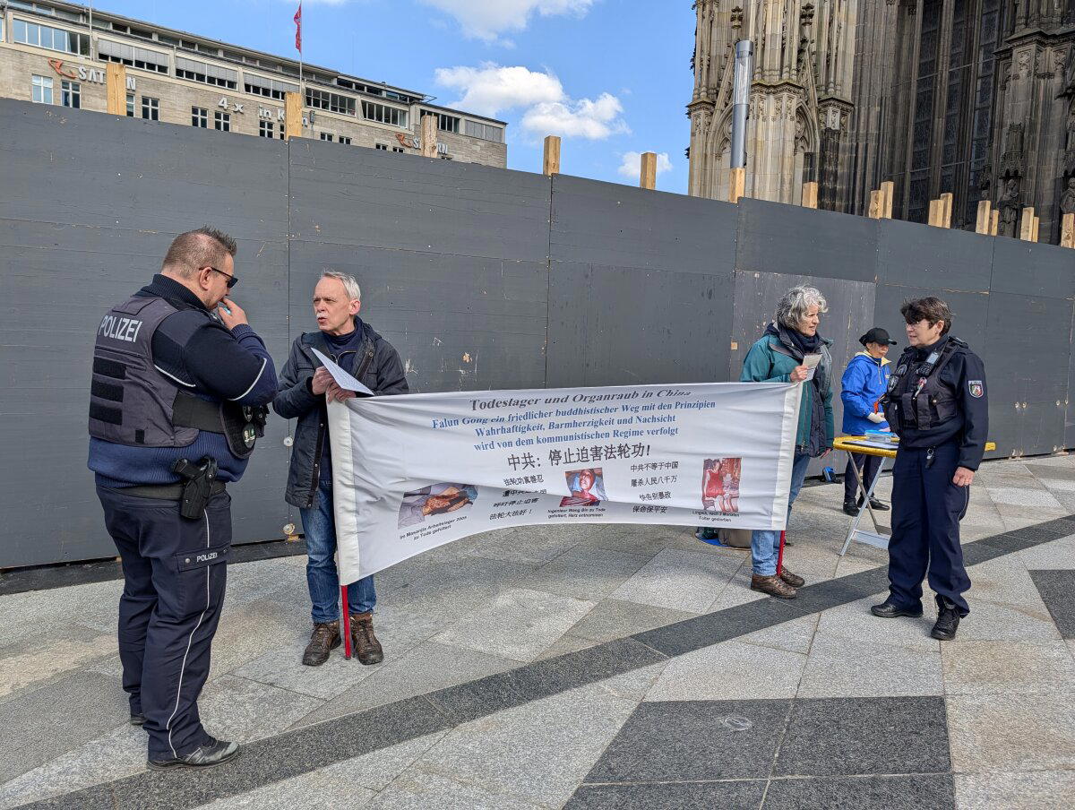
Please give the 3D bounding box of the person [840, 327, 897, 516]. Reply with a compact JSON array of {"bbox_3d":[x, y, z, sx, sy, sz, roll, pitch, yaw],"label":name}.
[{"bbox_3d":[2.892,0.113,6.504,0.500,1.569,0.410,-1,5,-27],"label":"person"}]

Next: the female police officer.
[{"bbox_3d":[2.035,0.290,3.884,0.430,1.680,0.540,-1,5,-28],"label":"female police officer"}]

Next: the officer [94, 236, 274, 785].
[{"bbox_3d":[-1.239,0.302,2.611,0.570,1.837,0.610,-3,6,-44],"label":"officer"}]

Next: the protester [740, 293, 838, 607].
[{"bbox_3d":[1.475,0.191,4.396,0.530,1.775,0.440,-2,6,-41],"label":"protester"}]

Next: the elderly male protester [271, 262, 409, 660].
[{"bbox_3d":[-0.900,0.276,3.401,0.570,1.750,0.460,2,5,6],"label":"elderly male protester"}]

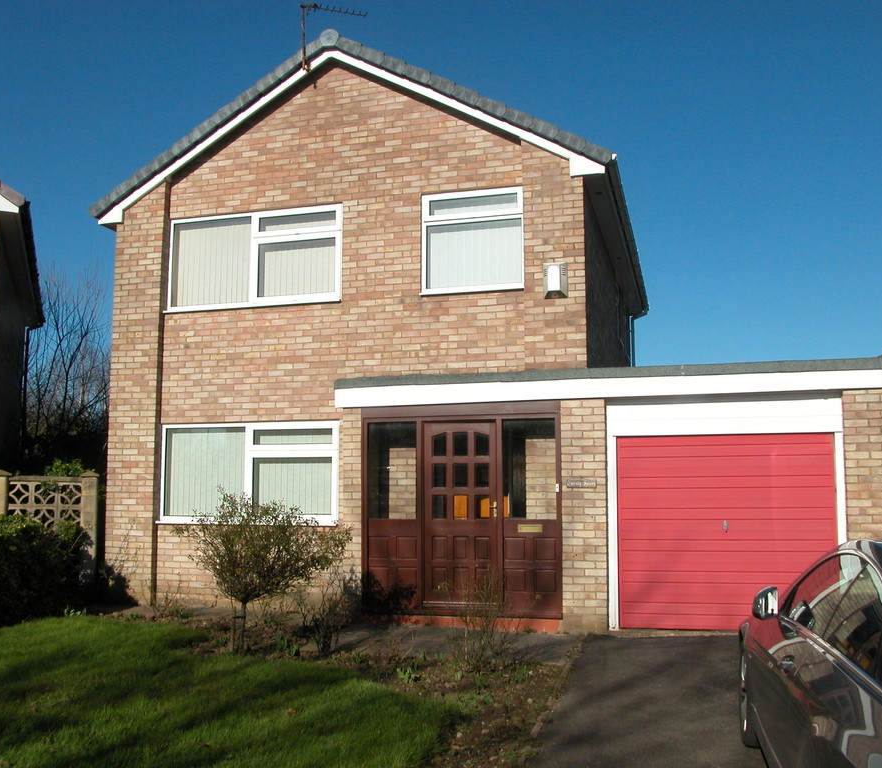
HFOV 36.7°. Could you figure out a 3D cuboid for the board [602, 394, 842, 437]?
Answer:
[{"bbox_3d":[2.755,0.343,13.044,2.280,0.310,0.060,-2,-7,20],"label":"board"}]

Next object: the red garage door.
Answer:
[{"bbox_3d":[2.766,1.442,12.980,2.087,1.888,0.060,-2,-7,20],"label":"red garage door"}]

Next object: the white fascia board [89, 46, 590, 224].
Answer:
[{"bbox_3d":[-1.234,-3.007,15.751,6.457,1.890,0.120,-2,-7,20],"label":"white fascia board"}]

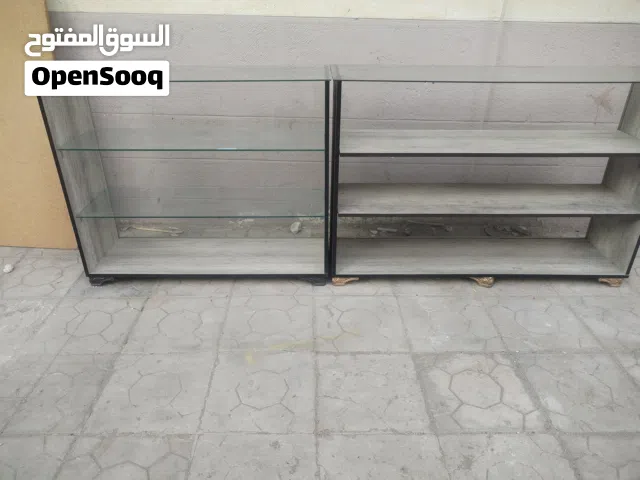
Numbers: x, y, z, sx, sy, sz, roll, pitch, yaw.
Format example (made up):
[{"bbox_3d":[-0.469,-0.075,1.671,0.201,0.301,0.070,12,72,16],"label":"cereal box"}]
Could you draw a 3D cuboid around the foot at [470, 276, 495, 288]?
[{"bbox_3d":[0.806,0.194,2.405,0.125,0.055,0.090,6,29,11],"label":"foot"}]

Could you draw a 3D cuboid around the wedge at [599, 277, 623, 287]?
[{"bbox_3d":[1.449,0.189,2.416,0.130,0.054,0.090,0,28,0],"label":"wedge"}]

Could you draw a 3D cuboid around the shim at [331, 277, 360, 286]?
[{"bbox_3d":[0.130,0.187,2.420,0.135,0.054,0.090,0,28,0],"label":"shim"}]

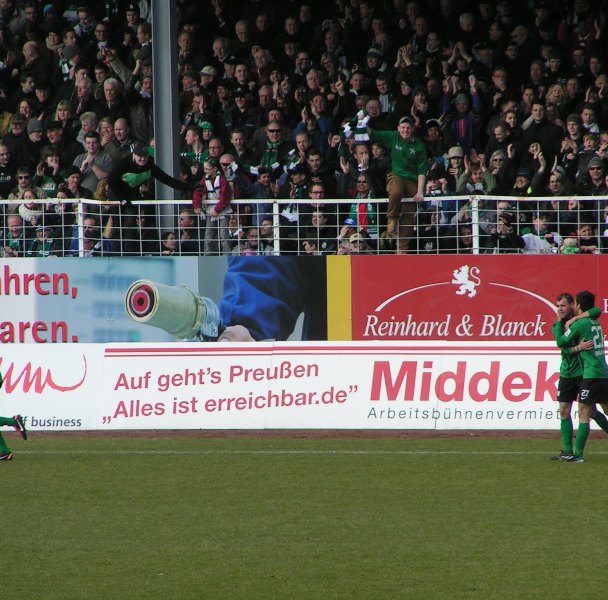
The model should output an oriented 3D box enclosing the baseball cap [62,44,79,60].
[{"bbox_3d":[-2.858,-3.030,107.500,0.220,0.180,0.190,17,15,39],"label":"baseball cap"}]

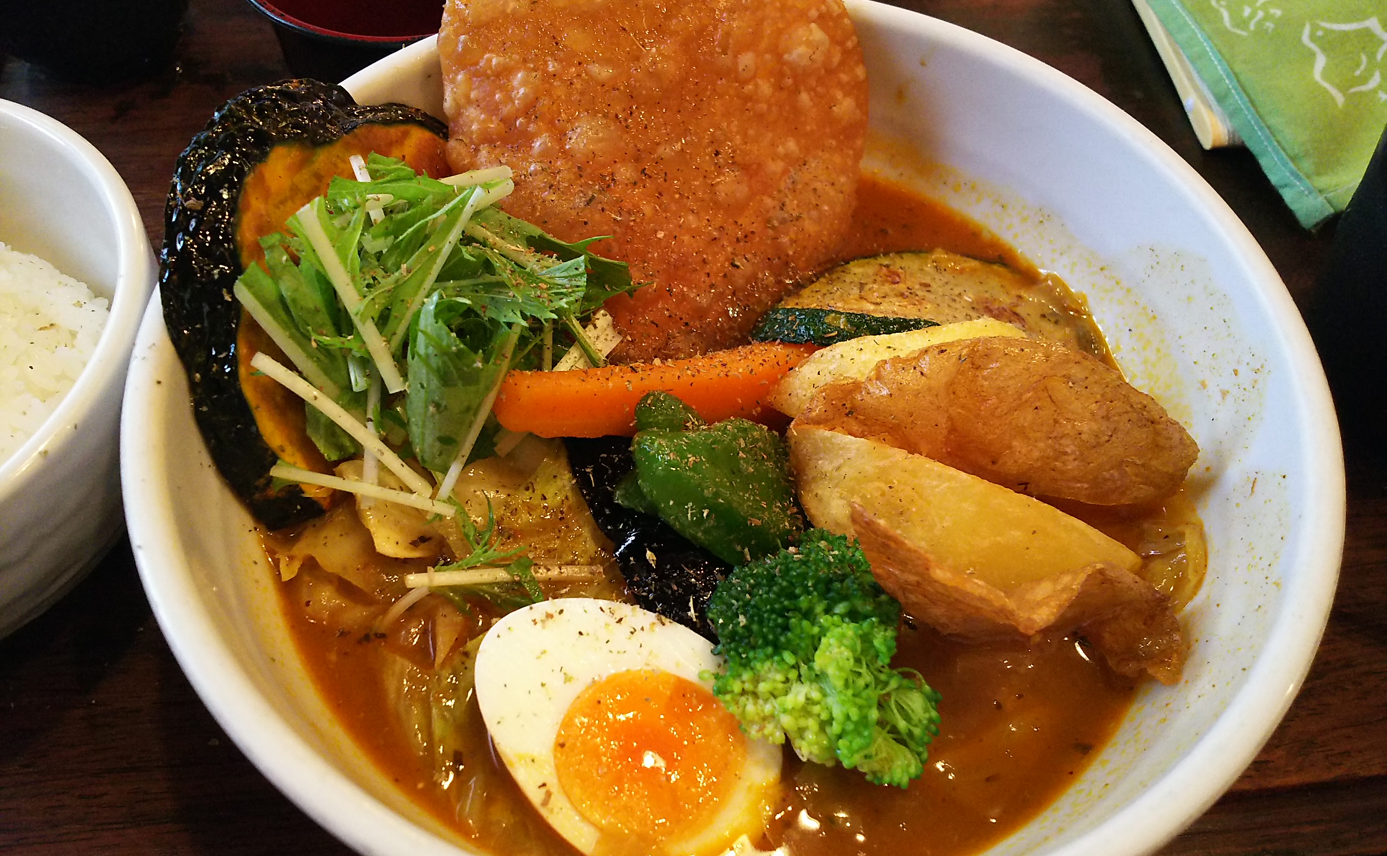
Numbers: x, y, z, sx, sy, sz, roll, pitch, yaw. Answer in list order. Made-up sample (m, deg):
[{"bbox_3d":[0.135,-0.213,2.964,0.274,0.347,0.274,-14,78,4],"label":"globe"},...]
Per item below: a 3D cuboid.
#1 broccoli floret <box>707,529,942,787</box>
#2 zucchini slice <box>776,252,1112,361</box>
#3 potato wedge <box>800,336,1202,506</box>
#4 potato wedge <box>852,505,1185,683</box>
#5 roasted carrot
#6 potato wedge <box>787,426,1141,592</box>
[{"bbox_3d":[0.022,0.040,0.180,0.040,0.035,0.039,1,56,-1],"label":"broccoli floret"},{"bbox_3d":[0.055,-0.020,0.233,0.076,0.012,0.048,5,55,-5],"label":"zucchini slice"},{"bbox_3d":[0.062,0.000,0.208,0.081,0.026,0.030,5,55,-6],"label":"potato wedge"},{"bbox_3d":[0.059,0.031,0.193,0.061,0.022,0.025,20,57,5],"label":"potato wedge"},{"bbox_3d":[-0.006,-0.008,0.214,0.068,0.015,0.016,-5,56,-5],"label":"roasted carrot"},{"bbox_3d":[0.053,0.017,0.202,0.071,0.023,0.027,16,56,-4],"label":"potato wedge"}]

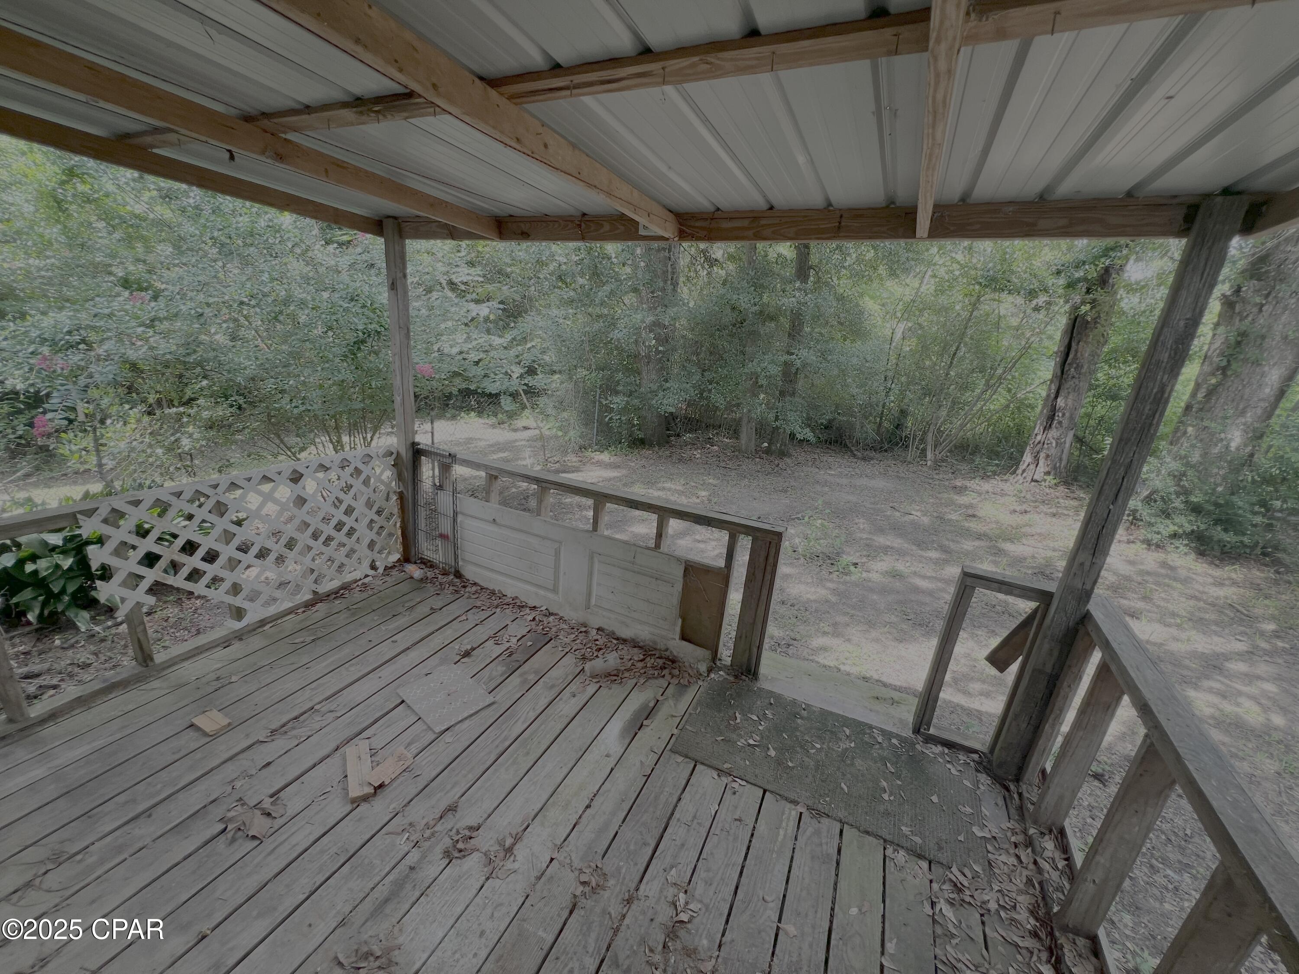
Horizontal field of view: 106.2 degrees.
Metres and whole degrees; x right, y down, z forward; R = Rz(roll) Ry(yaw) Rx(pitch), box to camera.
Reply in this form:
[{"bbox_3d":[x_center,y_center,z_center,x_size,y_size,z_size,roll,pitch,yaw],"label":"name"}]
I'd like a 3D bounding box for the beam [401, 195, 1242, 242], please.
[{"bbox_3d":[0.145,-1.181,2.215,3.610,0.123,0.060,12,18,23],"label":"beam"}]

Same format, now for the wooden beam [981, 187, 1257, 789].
[{"bbox_3d":[1.655,0.169,1.808,0.090,2.212,0.090,12,18,23],"label":"wooden beam"}]

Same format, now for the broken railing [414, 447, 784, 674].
[{"bbox_3d":[-0.488,0.366,2.939,2.453,0.830,0.100,12,18,23],"label":"broken railing"}]

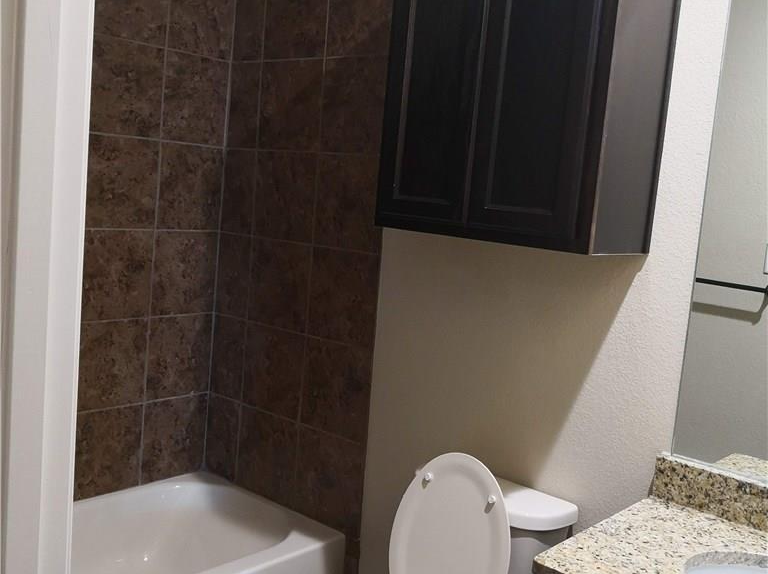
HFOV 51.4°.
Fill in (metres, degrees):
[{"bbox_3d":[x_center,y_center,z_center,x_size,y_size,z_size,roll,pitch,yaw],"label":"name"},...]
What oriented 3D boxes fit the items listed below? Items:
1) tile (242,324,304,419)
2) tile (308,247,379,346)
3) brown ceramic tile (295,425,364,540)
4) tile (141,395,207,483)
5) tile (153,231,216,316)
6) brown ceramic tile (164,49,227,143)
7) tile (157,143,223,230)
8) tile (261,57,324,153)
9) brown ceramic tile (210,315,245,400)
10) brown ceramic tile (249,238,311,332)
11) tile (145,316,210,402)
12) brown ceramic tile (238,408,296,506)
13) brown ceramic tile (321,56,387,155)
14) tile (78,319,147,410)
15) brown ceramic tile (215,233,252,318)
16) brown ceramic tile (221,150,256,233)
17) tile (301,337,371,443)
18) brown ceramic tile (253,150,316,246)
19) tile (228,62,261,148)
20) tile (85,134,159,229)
[{"bbox_3d":[-0.391,0.298,2.836,0.315,0.305,0.012,10,8,40],"label":"tile"},{"bbox_3d":[-0.130,0.033,2.594,0.302,0.302,0.010,10,8,39],"label":"tile"},{"bbox_3d":[-0.182,0.643,2.677,0.306,0.304,0.015,10,9,39],"label":"brown ceramic tile"},{"bbox_3d":[-0.776,0.563,2.983,0.012,0.310,0.277,10,8,40],"label":"tile"},{"bbox_3d":[-0.723,-0.051,2.916,0.012,0.305,0.277,10,8,40],"label":"tile"},{"bbox_3d":[-0.671,-0.662,2.848,0.012,0.305,0.277,10,8,40],"label":"brown ceramic tile"},{"bbox_3d":[-0.697,-0.356,2.882,0.012,0.305,0.277,10,8,40],"label":"tile"},{"bbox_3d":[-0.313,-0.619,2.735,0.315,0.305,0.012,10,8,40],"label":"tile"},{"bbox_3d":[-0.576,0.262,2.972,0.175,0.302,0.010,10,8,39],"label":"brown ceramic tile"},{"bbox_3d":[-0.365,-0.008,2.803,0.315,0.305,0.012,10,8,40],"label":"brown ceramic tile"},{"bbox_3d":[-0.740,0.254,2.921,0.010,0.302,0.274,10,8,39],"label":"tile"},{"bbox_3d":[-0.416,0.598,2.854,0.302,0.302,0.010,10,8,39],"label":"brown ceramic tile"},{"bbox_3d":[-0.080,-0.574,2.527,0.302,0.302,0.010,10,8,39],"label":"brown ceramic tile"},{"bbox_3d":[-0.926,0.264,2.695,0.010,0.302,0.302,10,8,39],"label":"tile"},{"bbox_3d":[-0.551,-0.041,2.953,0.177,0.304,0.015,10,9,39],"label":"brown ceramic tile"},{"bbox_3d":[-0.525,-0.345,2.917,0.177,0.304,0.015,10,9,39],"label":"brown ceramic tile"},{"bbox_3d":[-0.156,0.336,2.628,0.302,0.302,0.010,10,8,39],"label":"tile"},{"bbox_3d":[-0.339,-0.311,2.764,0.303,0.304,0.015,10,9,39],"label":"brown ceramic tile"},{"bbox_3d":[-0.498,-0.649,2.881,0.177,0.304,0.015,10,9,39],"label":"tile"},{"bbox_3d":[-0.879,-0.343,2.643,0.015,0.304,0.295,10,9,39],"label":"tile"}]

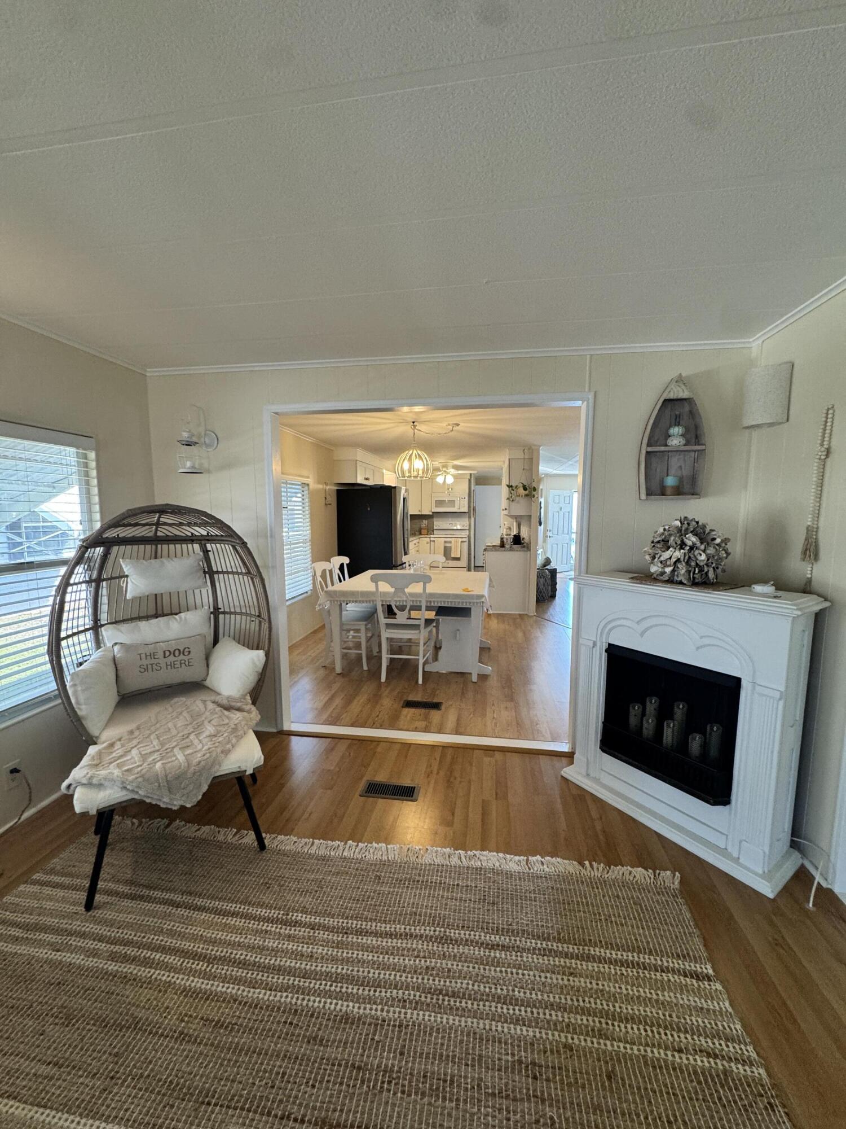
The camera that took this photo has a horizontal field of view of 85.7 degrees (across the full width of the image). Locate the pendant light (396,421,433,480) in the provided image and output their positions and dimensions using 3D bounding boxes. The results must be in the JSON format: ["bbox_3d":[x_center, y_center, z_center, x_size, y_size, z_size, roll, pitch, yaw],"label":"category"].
[{"bbox_3d":[-0.086,-1.083,4.338,0.360,0.560,0.360,1,7,9],"label":"pendant light"}]

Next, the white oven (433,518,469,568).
[{"bbox_3d":[0.601,-0.282,9.716,0.765,1.200,0.680,1,7,9],"label":"white oven"}]

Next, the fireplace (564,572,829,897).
[{"bbox_3d":[1.179,0.647,2.154,0.340,1.120,1.000,-4,8,-34],"label":"fireplace"}]

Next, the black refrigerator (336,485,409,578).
[{"bbox_3d":[-0.654,-0.186,6.457,0.860,1.760,0.890,1,7,9],"label":"black refrigerator"}]

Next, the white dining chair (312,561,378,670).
[{"bbox_3d":[-0.714,0.464,4.369,0.530,0.955,0.500,1,7,9],"label":"white dining chair"}]

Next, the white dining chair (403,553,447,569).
[{"bbox_3d":[-0.025,0.378,5.121,0.500,0.955,0.530,1,7,9],"label":"white dining chair"}]

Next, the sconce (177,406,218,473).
[{"bbox_3d":[-1.355,-0.744,2.743,0.160,0.400,0.270,1,7,9],"label":"sconce"}]

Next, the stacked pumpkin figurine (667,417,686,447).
[{"bbox_3d":[1.294,-0.682,2.330,0.086,0.160,0.086,1,7,8],"label":"stacked pumpkin figurine"}]

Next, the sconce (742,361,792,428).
[{"bbox_3d":[1.614,-0.789,2.179,0.125,0.260,0.240,1,7,9],"label":"sconce"}]

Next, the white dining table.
[{"bbox_3d":[-0.049,0.538,4.572,1.380,0.765,1.370,1,7,9],"label":"white dining table"}]

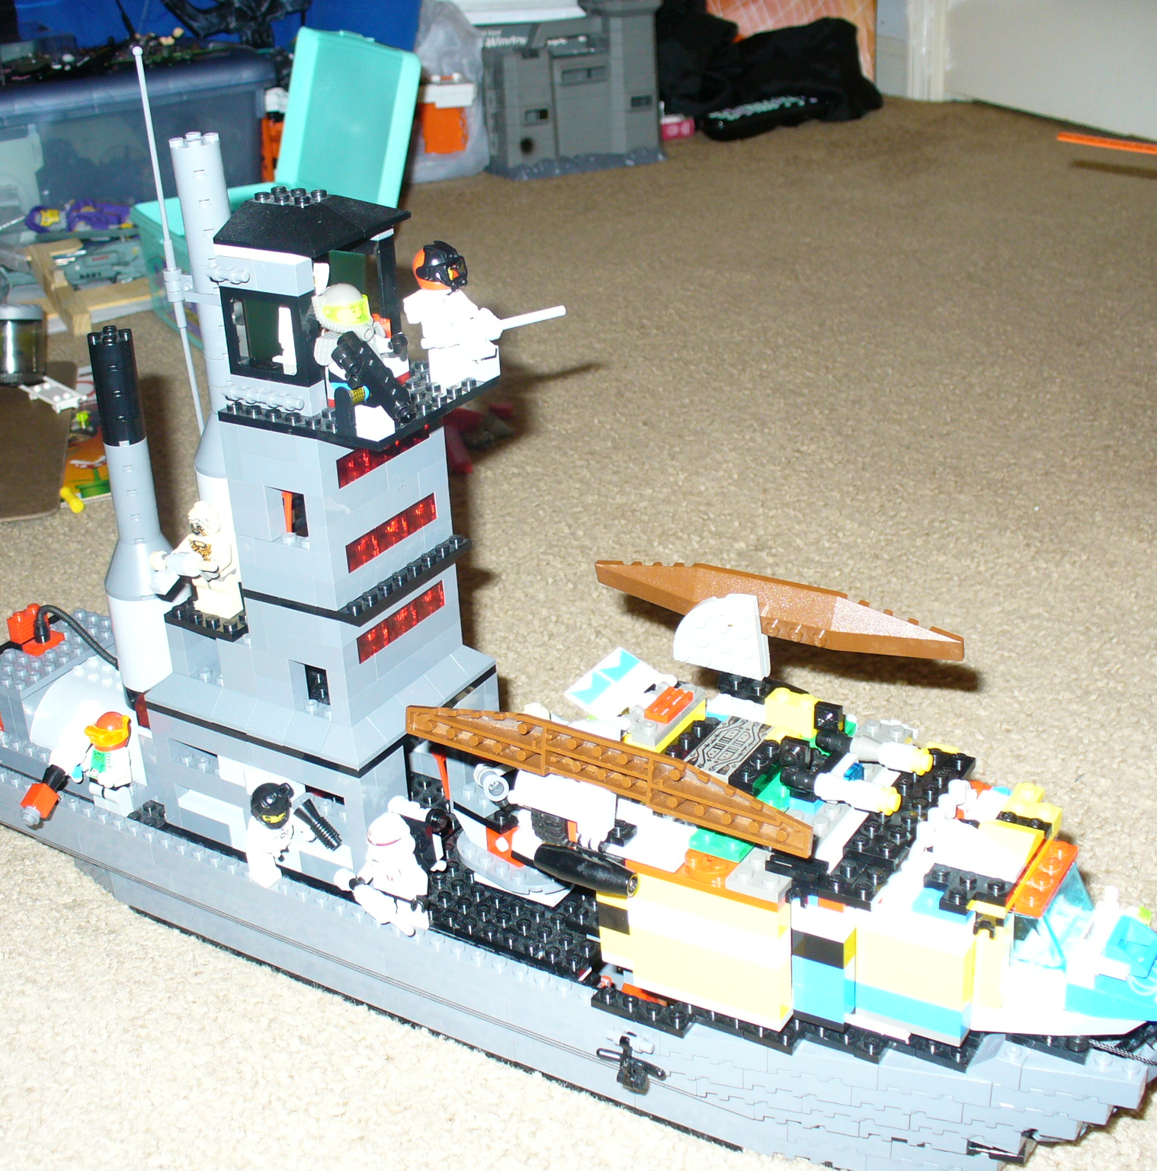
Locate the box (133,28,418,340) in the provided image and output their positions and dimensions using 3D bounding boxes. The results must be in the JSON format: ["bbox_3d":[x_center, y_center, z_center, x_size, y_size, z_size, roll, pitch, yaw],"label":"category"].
[{"bbox_3d":[-0.234,-0.309,1.303,0.170,0.217,0.228,-15,28,-27],"label":"box"}]

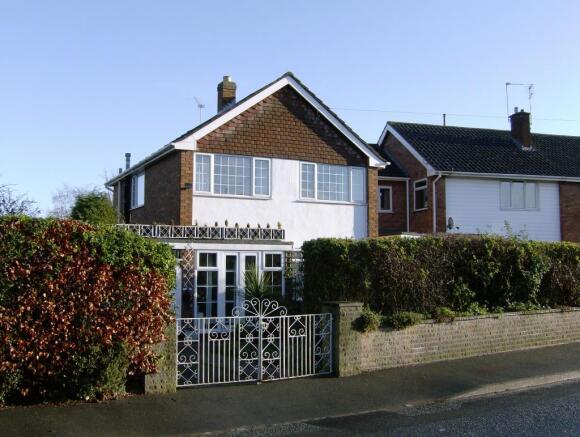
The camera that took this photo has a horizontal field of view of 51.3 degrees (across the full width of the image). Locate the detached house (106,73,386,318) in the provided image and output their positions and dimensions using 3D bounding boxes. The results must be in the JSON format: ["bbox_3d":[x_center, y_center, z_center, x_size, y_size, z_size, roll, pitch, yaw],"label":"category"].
[{"bbox_3d":[-2.093,-0.456,21.072,7.480,7.830,9.600,2,-5,-27],"label":"detached house"}]

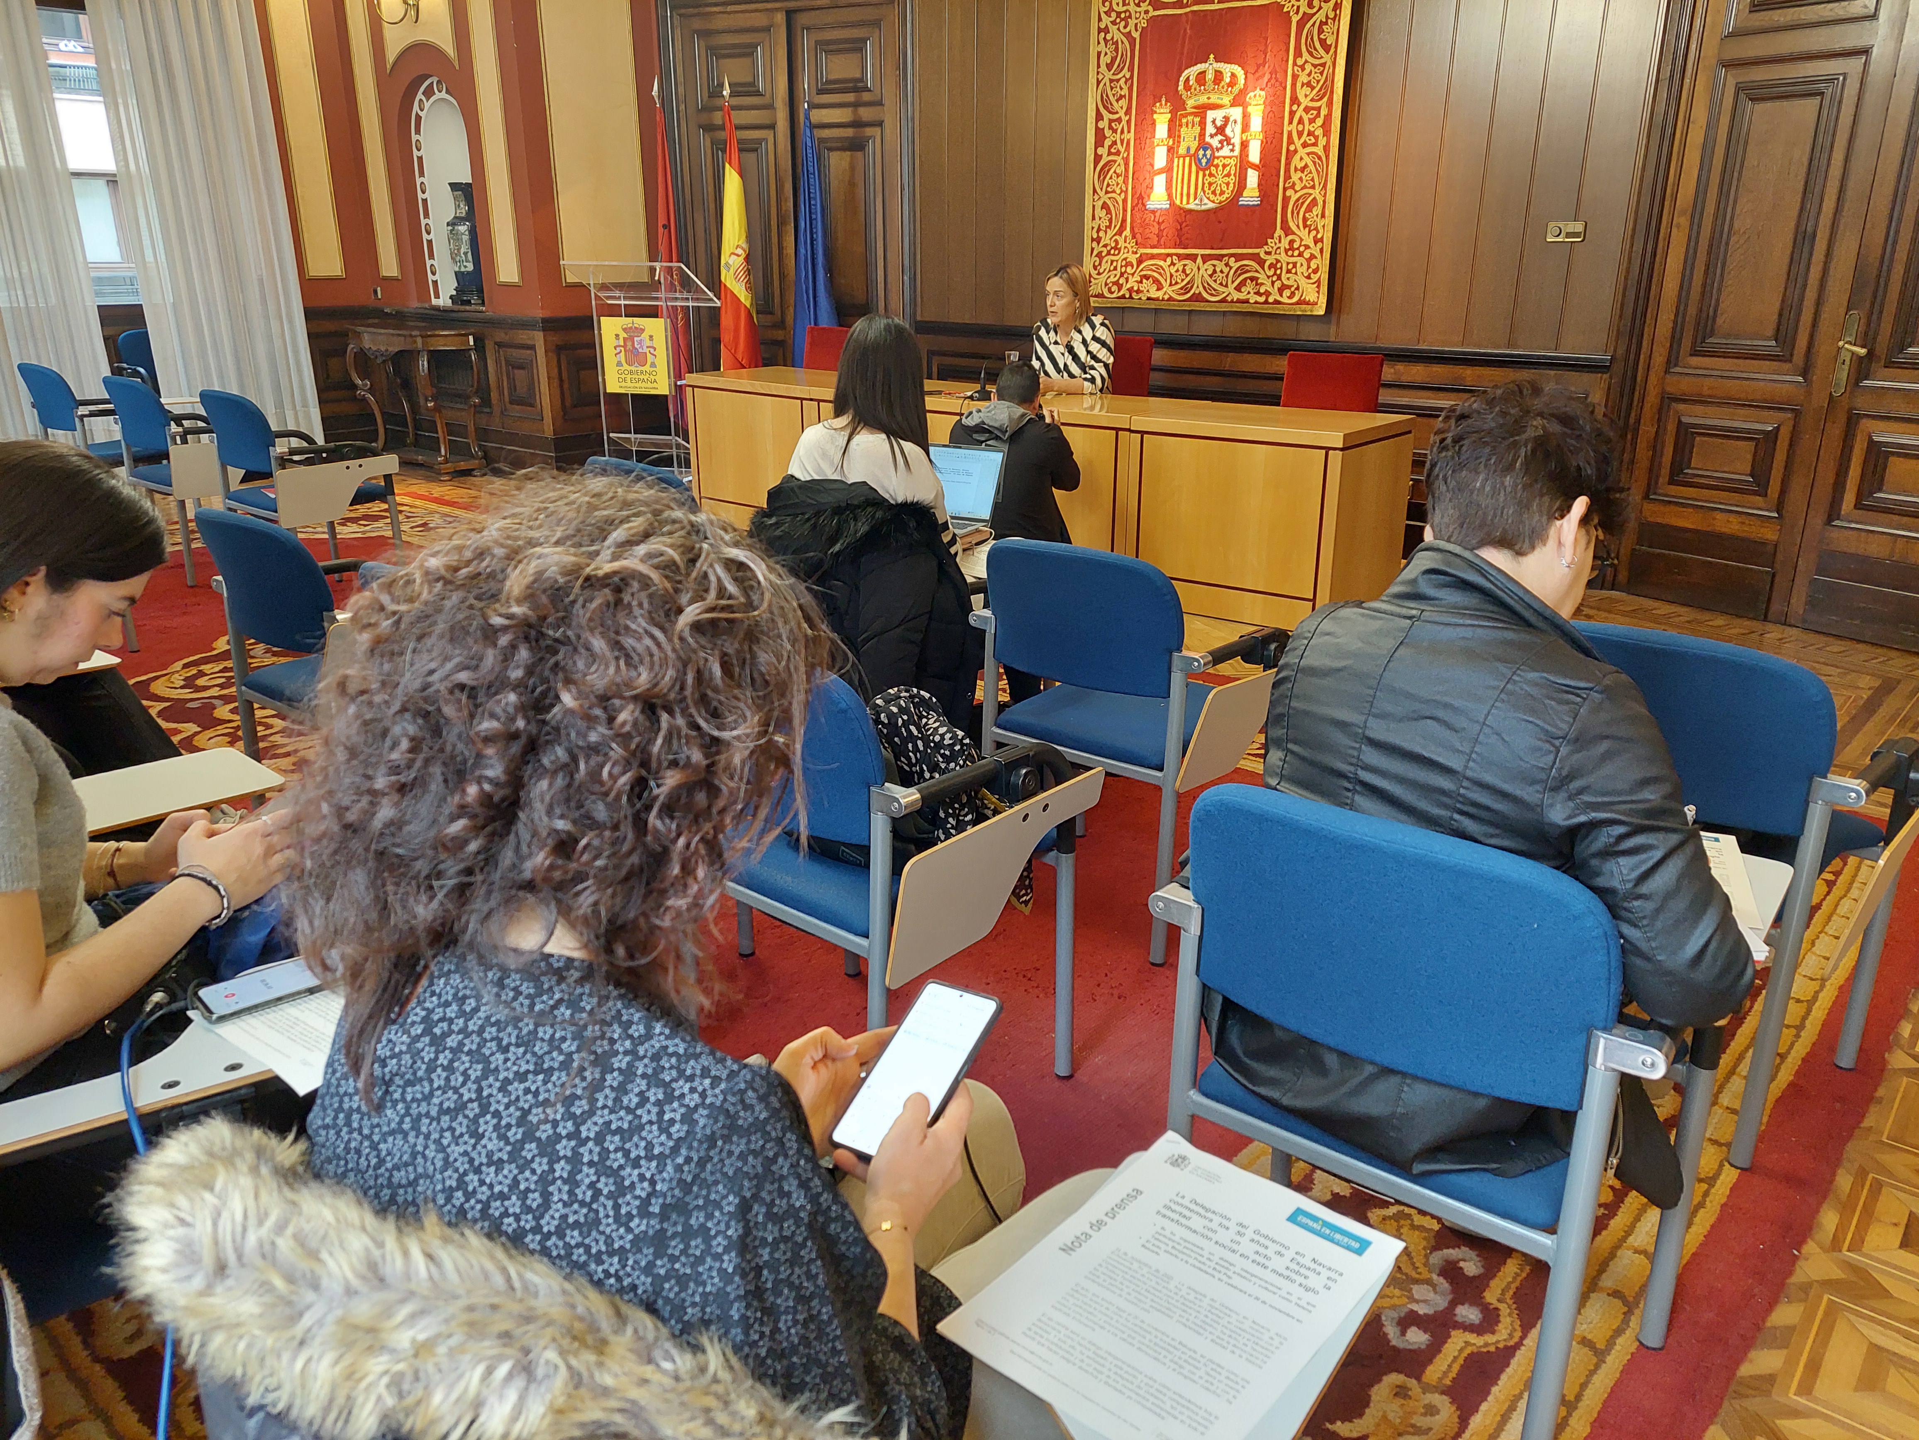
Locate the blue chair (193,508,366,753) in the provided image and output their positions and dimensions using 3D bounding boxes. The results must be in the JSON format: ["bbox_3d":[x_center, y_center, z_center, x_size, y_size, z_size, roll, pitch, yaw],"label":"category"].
[{"bbox_3d":[-1.377,-0.095,3.193,0.605,0.848,0.520,14,24,35],"label":"blue chair"}]

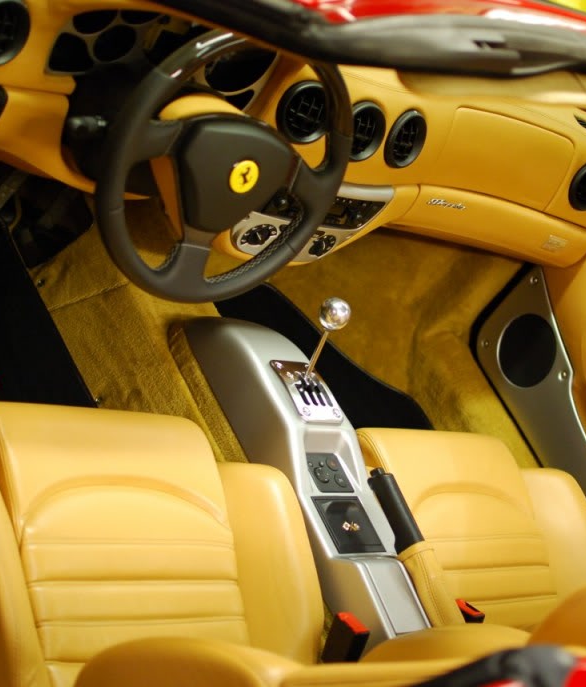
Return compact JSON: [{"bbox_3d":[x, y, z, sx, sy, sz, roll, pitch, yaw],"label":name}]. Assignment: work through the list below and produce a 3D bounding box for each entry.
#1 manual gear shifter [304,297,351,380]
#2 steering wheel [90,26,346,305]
[{"bbox_3d":[0.045,-0.005,2.214,0.048,0.139,0.048,4,28,-42],"label":"manual gear shifter"},{"bbox_3d":[-0.081,-0.224,1.851,0.370,0.370,0.085,6,25,-43],"label":"steering wheel"}]

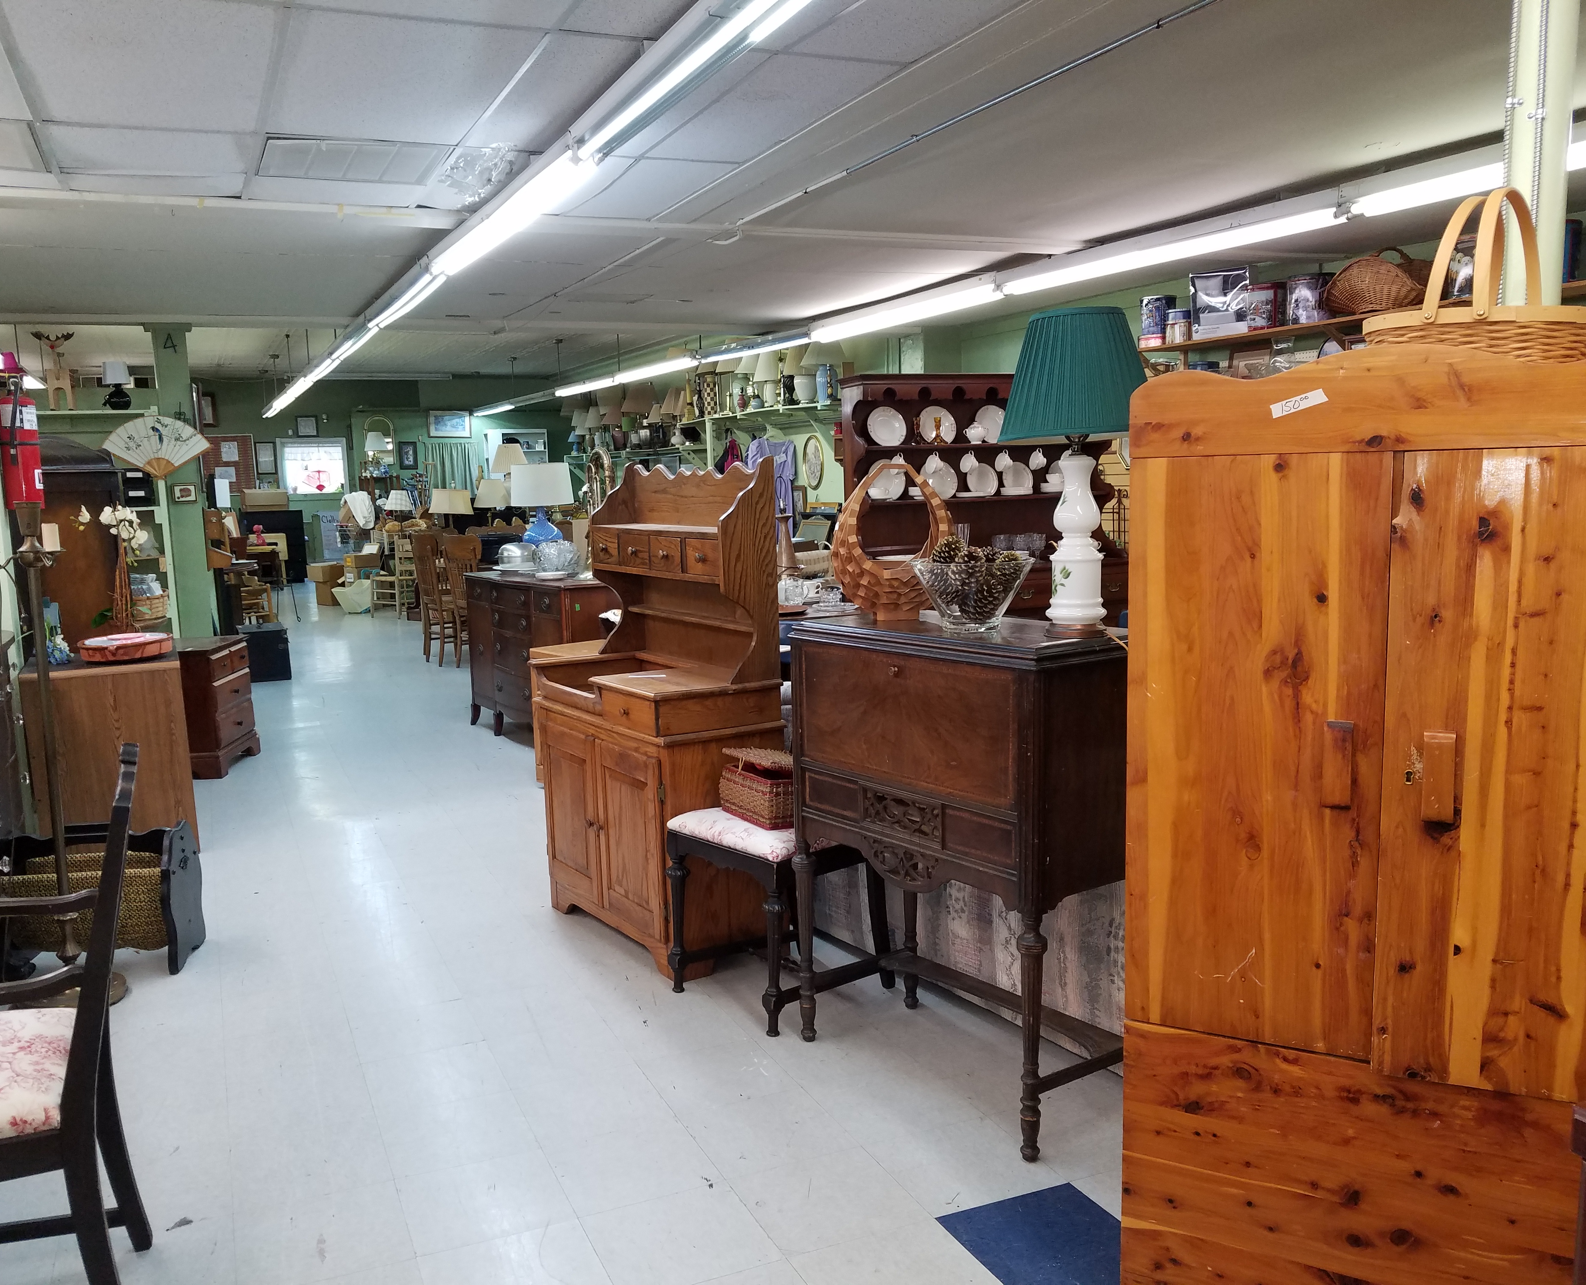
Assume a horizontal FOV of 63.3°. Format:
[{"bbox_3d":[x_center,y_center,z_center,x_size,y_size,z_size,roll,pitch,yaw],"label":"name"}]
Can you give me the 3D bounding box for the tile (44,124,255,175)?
[{"bbox_3d":[-2.132,-1.646,4.292,0.605,0.020,0.640,-5,8,-24],"label":"tile"}]

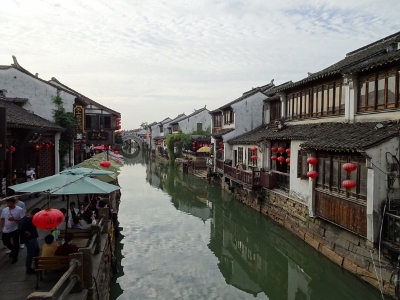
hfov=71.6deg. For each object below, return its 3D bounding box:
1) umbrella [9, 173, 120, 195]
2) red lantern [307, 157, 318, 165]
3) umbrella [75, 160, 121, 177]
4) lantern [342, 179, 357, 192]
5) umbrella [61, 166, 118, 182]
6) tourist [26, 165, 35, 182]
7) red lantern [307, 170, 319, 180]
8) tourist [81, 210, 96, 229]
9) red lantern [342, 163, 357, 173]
[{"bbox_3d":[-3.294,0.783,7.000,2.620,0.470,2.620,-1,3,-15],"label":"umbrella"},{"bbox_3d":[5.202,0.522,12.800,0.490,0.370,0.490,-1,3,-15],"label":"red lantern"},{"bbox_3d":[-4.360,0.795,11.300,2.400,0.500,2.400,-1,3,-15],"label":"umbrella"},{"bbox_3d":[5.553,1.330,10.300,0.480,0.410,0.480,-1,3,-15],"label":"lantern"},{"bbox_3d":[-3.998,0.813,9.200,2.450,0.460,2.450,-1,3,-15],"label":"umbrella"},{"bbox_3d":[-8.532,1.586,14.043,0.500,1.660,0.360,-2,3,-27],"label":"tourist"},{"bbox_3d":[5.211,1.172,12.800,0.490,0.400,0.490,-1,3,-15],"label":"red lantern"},{"bbox_3d":[-3.358,2.374,8.377,0.460,1.160,0.620,-1,3,-15],"label":"tourist"},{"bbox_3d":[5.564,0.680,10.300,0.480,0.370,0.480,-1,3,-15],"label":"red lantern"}]

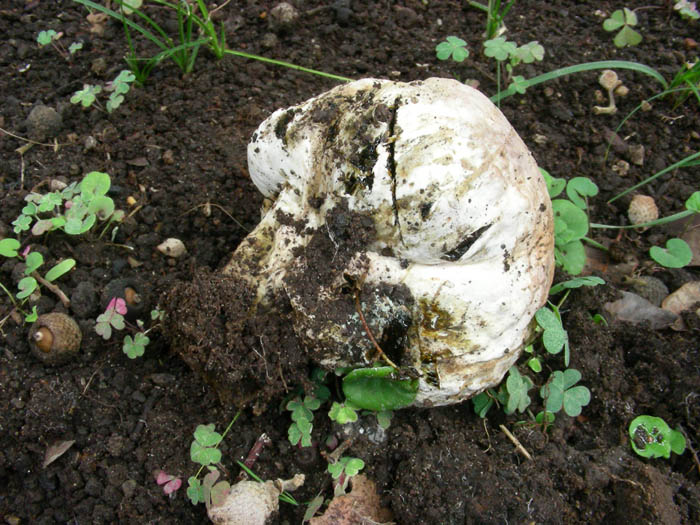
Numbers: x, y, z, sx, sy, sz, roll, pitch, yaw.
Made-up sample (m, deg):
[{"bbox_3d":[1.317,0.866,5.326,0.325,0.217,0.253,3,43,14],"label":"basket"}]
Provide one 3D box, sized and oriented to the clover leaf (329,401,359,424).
[{"bbox_3d":[-0.003,0.061,0.310,0.011,0.005,0.009,0,55,0],"label":"clover leaf"}]

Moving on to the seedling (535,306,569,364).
[{"bbox_3d":[0.083,0.030,0.317,0.012,0.017,0.016,0,49,0],"label":"seedling"}]

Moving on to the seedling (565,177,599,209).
[{"bbox_3d":[0.109,-0.032,0.359,0.015,0.008,0.013,0,55,0],"label":"seedling"}]

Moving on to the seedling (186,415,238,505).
[{"bbox_3d":[-0.050,0.073,0.284,0.018,0.018,0.026,0,49,0],"label":"seedling"}]

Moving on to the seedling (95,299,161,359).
[{"bbox_3d":[-0.098,0.029,0.337,0.028,0.012,0.022,0,55,0],"label":"seedling"}]

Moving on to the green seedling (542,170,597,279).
[{"bbox_3d":[0.100,-0.019,0.360,0.025,0.025,0.038,0,49,0],"label":"green seedling"}]

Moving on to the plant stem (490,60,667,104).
[{"bbox_3d":[0.121,-0.097,0.412,0.097,0.024,0.012,0,55,0],"label":"plant stem"}]

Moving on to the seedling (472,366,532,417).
[{"bbox_3d":[0.066,0.056,0.335,0.025,0.016,0.016,0,48,0],"label":"seedling"}]

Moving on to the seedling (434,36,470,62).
[{"bbox_3d":[0.057,-0.120,0.432,0.018,0.005,0.017,0,55,0],"label":"seedling"}]

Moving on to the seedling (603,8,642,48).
[{"bbox_3d":[0.186,-0.159,0.523,0.028,0.018,0.022,0,48,0],"label":"seedling"}]

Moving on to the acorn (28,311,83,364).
[{"bbox_3d":[-0.127,0.033,0.332,0.022,0.022,0.022,-5,81,34],"label":"acorn"}]

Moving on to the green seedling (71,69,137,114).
[{"bbox_3d":[-0.139,-0.096,0.431,0.033,0.018,0.016,0,49,0],"label":"green seedling"}]

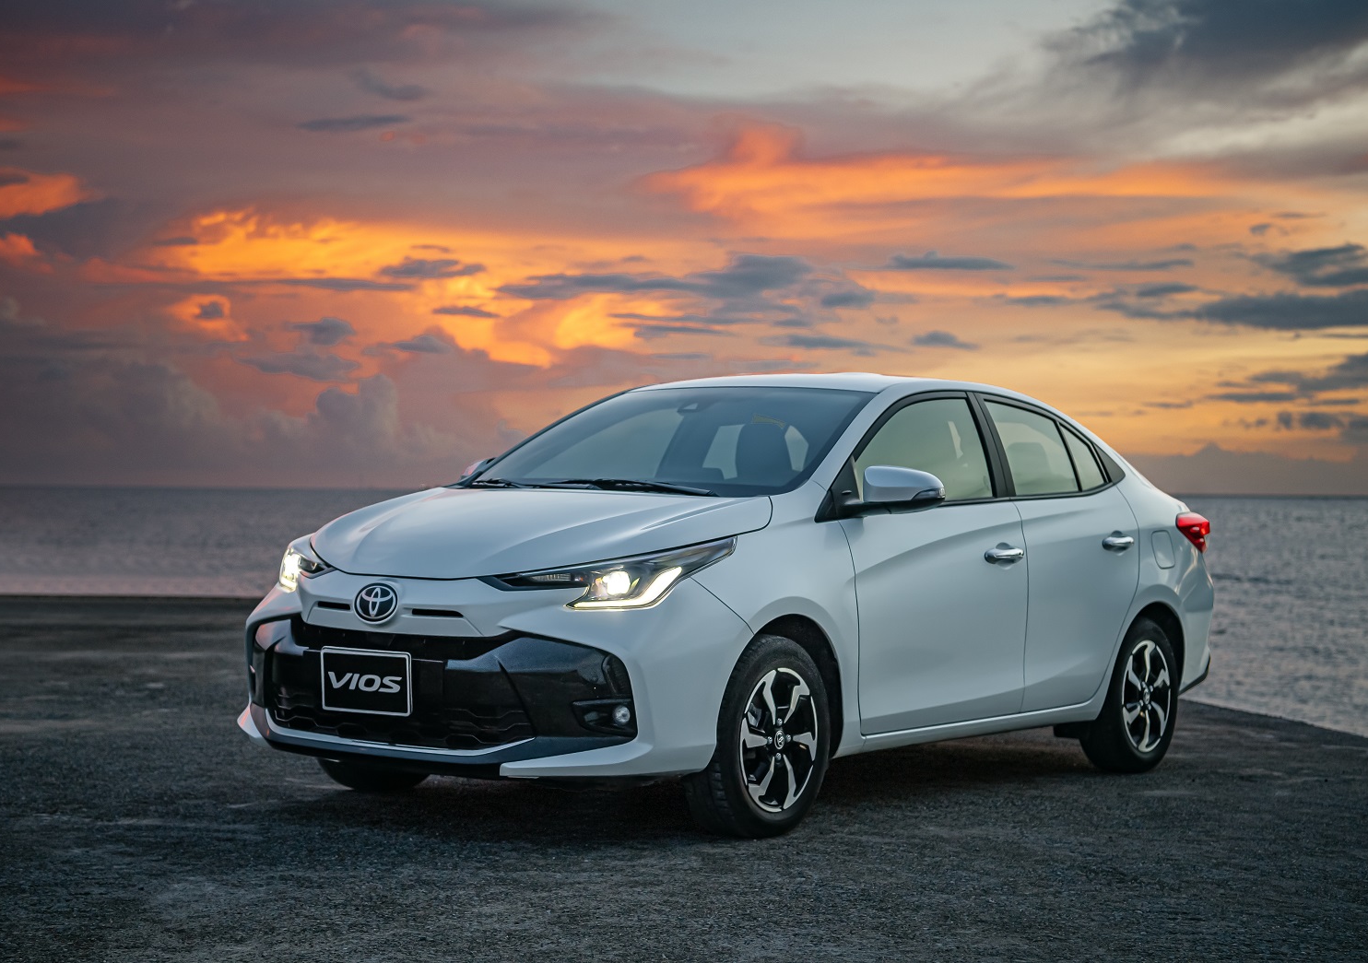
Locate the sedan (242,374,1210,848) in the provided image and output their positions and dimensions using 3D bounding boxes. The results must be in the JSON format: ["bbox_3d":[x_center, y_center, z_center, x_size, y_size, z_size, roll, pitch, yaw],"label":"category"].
[{"bbox_3d":[0.397,0.333,8.404,1.750,1.475,4.425,1,-1,36],"label":"sedan"}]

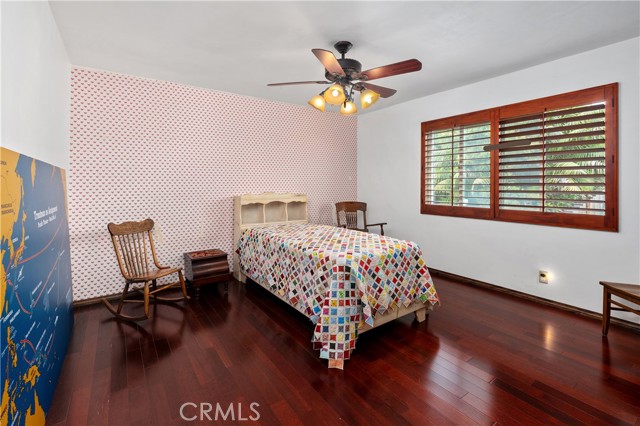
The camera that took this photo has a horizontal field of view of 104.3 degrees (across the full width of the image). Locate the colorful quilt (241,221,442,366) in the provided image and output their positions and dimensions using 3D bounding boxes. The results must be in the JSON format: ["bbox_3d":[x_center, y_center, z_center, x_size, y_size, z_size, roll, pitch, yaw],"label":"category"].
[{"bbox_3d":[0.020,0.560,2.700,1.120,0.690,2.040,-3,6,-37],"label":"colorful quilt"}]

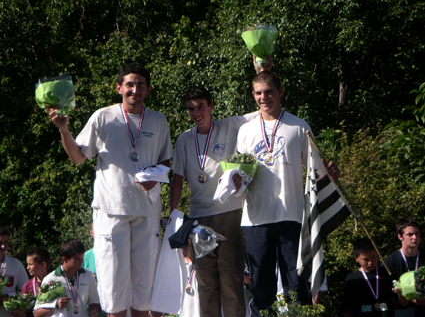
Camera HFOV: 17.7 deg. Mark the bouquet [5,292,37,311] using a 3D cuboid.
[{"bbox_3d":[-1.380,1.035,9.800,0.230,0.200,0.230,6,16,0],"label":"bouquet"}]

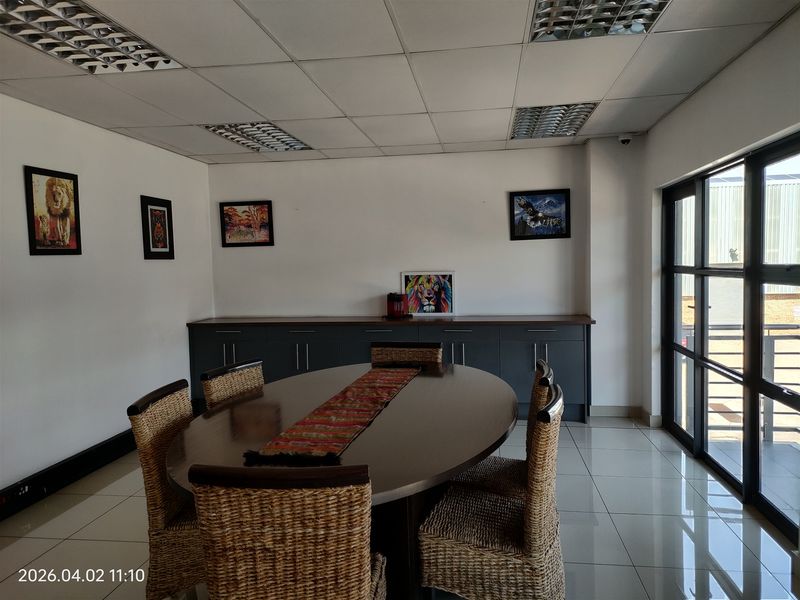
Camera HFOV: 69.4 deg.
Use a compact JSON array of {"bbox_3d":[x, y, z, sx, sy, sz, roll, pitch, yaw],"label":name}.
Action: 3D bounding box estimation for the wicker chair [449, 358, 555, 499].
[{"bbox_3d":[0.499,0.818,2.950,0.570,0.920,0.490,0,4,14],"label":"wicker chair"}]

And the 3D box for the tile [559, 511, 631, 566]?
[{"bbox_3d":[0.890,1.287,3.153,0.597,0.010,0.597,-1,4,9],"label":"tile"}]

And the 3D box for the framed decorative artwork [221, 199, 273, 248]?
[{"bbox_3d":[-1.620,-0.800,6.105,0.577,0.474,0.030,-1,4,9],"label":"framed decorative artwork"}]

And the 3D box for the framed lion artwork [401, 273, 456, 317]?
[{"bbox_3d":[0.289,-0.055,5.844,0.530,0.450,0.030,-1,-2,8],"label":"framed lion artwork"}]

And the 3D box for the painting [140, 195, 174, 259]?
[{"bbox_3d":[-2.161,-0.631,5.159,0.026,0.543,0.481,-1,4,9],"label":"painting"}]

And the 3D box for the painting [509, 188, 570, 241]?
[{"bbox_3d":[1.378,-0.833,5.682,0.576,0.471,0.025,-1,4,9],"label":"painting"}]

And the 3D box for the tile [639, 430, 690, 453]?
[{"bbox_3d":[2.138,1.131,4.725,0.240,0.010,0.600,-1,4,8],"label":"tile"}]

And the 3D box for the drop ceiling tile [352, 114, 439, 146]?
[{"bbox_3d":[0.003,-1.410,4.818,0.595,0.015,1.195,-1,4,9],"label":"drop ceiling tile"}]

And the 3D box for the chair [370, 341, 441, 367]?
[{"bbox_3d":[0.024,0.773,3.817,0.490,0.920,0.570,-1,4,8],"label":"chair"}]

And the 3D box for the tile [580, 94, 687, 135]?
[{"bbox_3d":[1.766,-1.434,4.549,0.590,0.015,1.200,-1,4,8],"label":"tile"}]

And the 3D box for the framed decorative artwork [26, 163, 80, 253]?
[{"bbox_3d":[-2.348,-0.589,3.925,0.026,0.573,0.482,-1,4,9],"label":"framed decorative artwork"}]

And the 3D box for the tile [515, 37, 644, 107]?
[{"bbox_3d":[1.004,-1.345,3.451,0.600,0.015,1.200,-1,4,8],"label":"tile"}]

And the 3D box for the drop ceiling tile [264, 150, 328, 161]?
[{"bbox_3d":[-1.081,-1.446,5.782,0.600,0.015,0.418,-1,4,8],"label":"drop ceiling tile"}]

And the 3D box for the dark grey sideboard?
[{"bbox_3d":[-0.122,0.663,5.742,3.860,0.938,0.542,-1,4,9],"label":"dark grey sideboard"}]

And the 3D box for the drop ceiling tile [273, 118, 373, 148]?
[{"bbox_3d":[-0.604,-1.401,4.897,0.600,0.015,1.200,-1,4,8],"label":"drop ceiling tile"}]

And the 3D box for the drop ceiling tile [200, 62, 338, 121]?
[{"bbox_3d":[-0.769,-1.320,3.725,0.595,0.015,1.195,-1,4,9],"label":"drop ceiling tile"}]

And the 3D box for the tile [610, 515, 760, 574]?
[{"bbox_3d":[1.498,1.292,3.096,0.597,0.010,0.597,-1,4,9],"label":"tile"}]

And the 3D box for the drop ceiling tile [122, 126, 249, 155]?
[{"bbox_3d":[-1.777,-1.385,5.075,0.597,0.018,1.197,-1,4,9],"label":"drop ceiling tile"}]

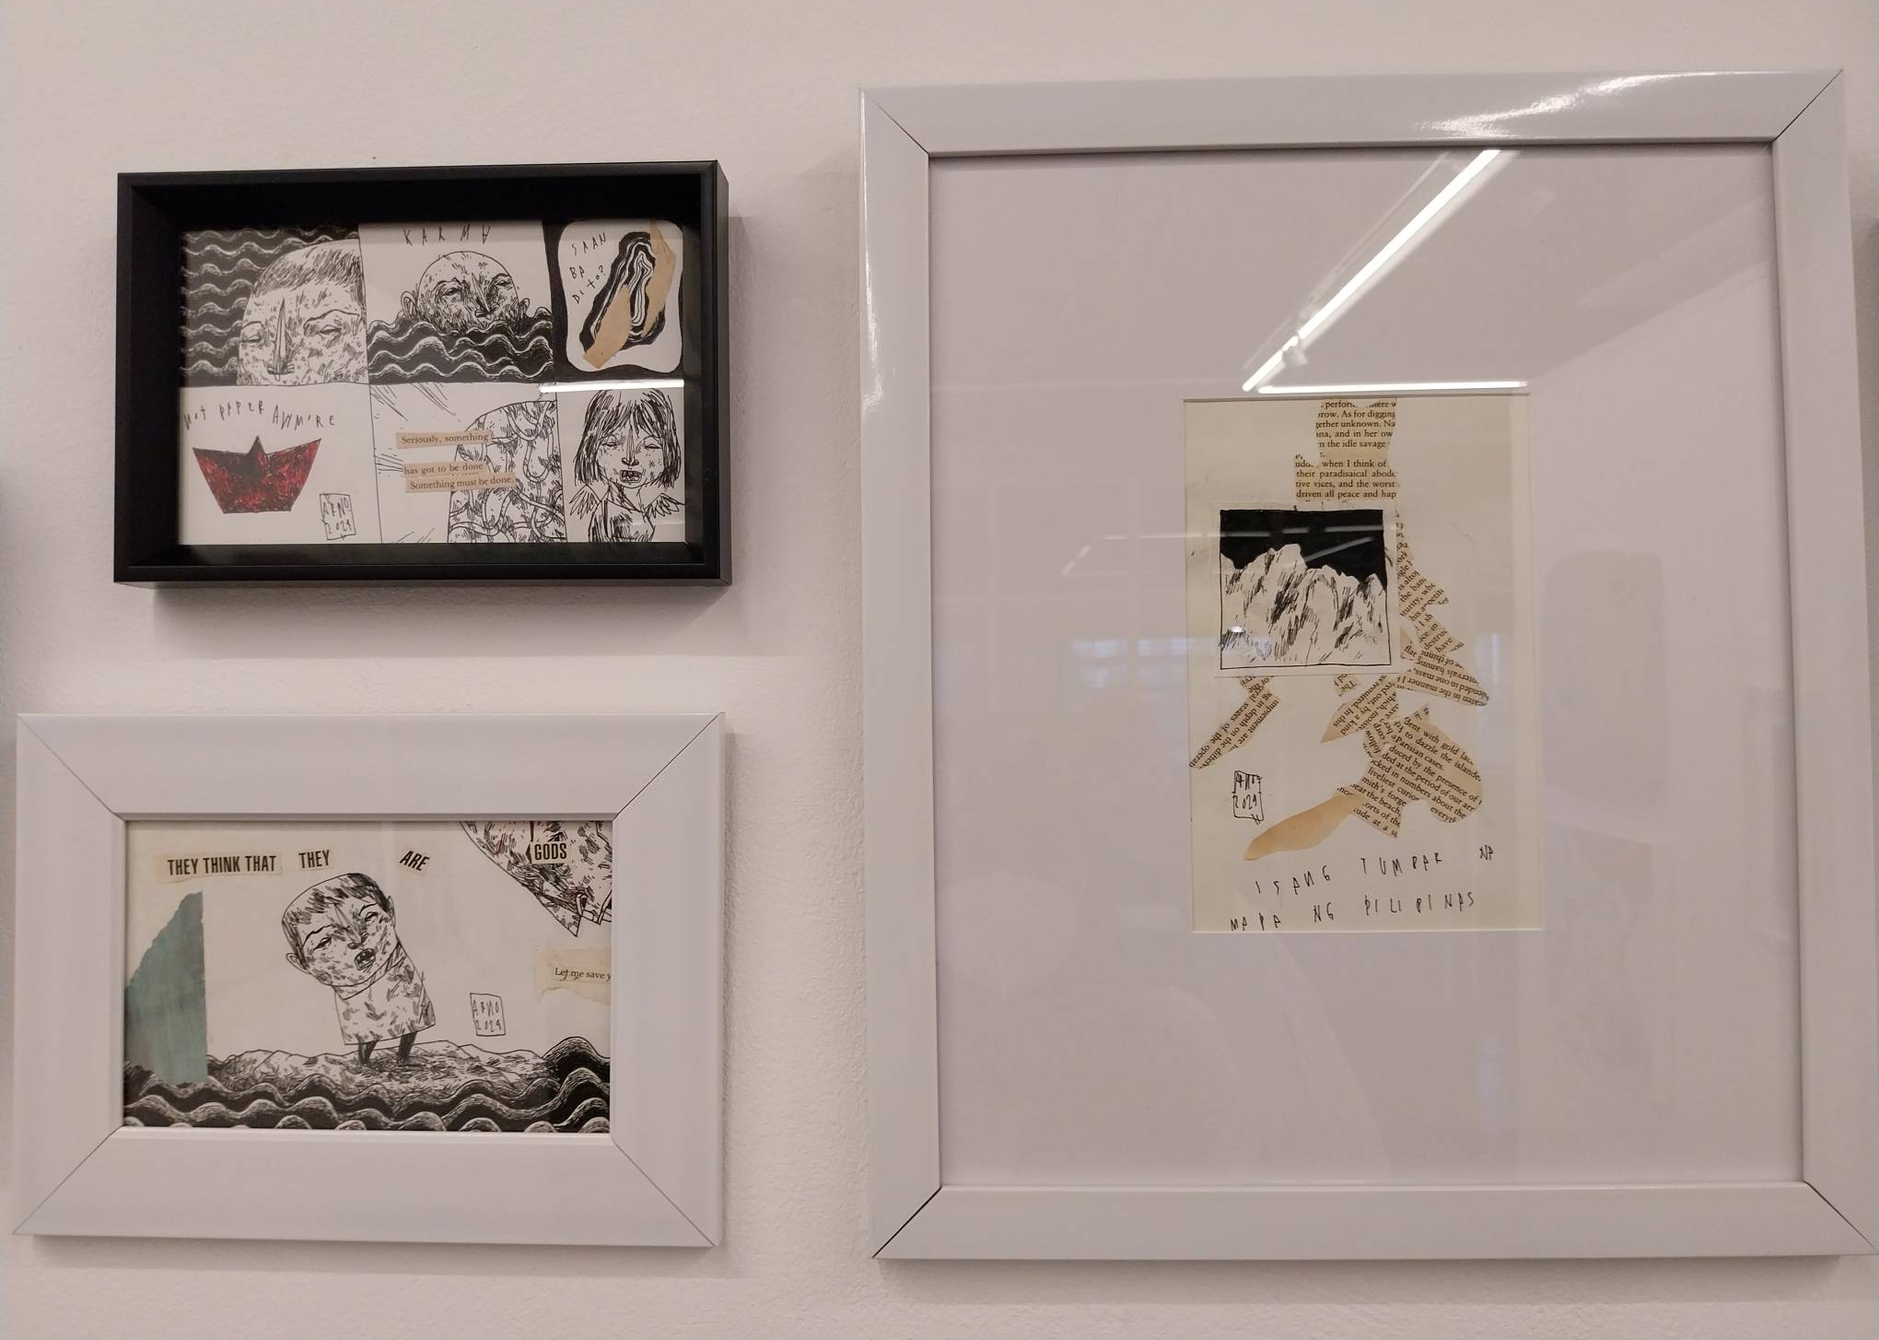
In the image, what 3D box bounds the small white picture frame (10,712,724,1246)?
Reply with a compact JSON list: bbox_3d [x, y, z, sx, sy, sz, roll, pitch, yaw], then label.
[{"bbox_3d":[-0.168,0.090,0.420,0.208,0.153,0.015,0,-2,2],"label":"small white picture frame"}]

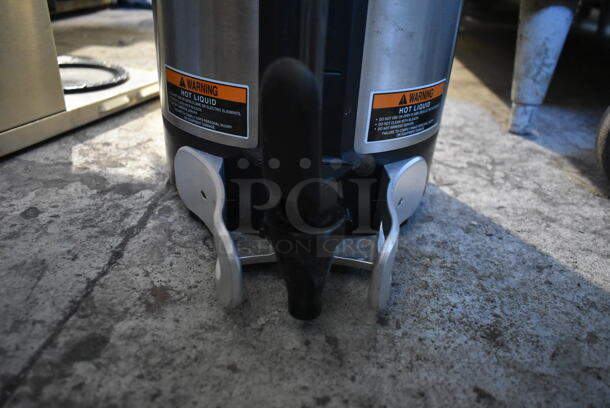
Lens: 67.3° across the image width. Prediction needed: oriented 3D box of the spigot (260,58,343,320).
[{"bbox_3d":[-0.001,-0.004,0.235,0.040,0.132,0.064,-2,27,-2],"label":"spigot"}]

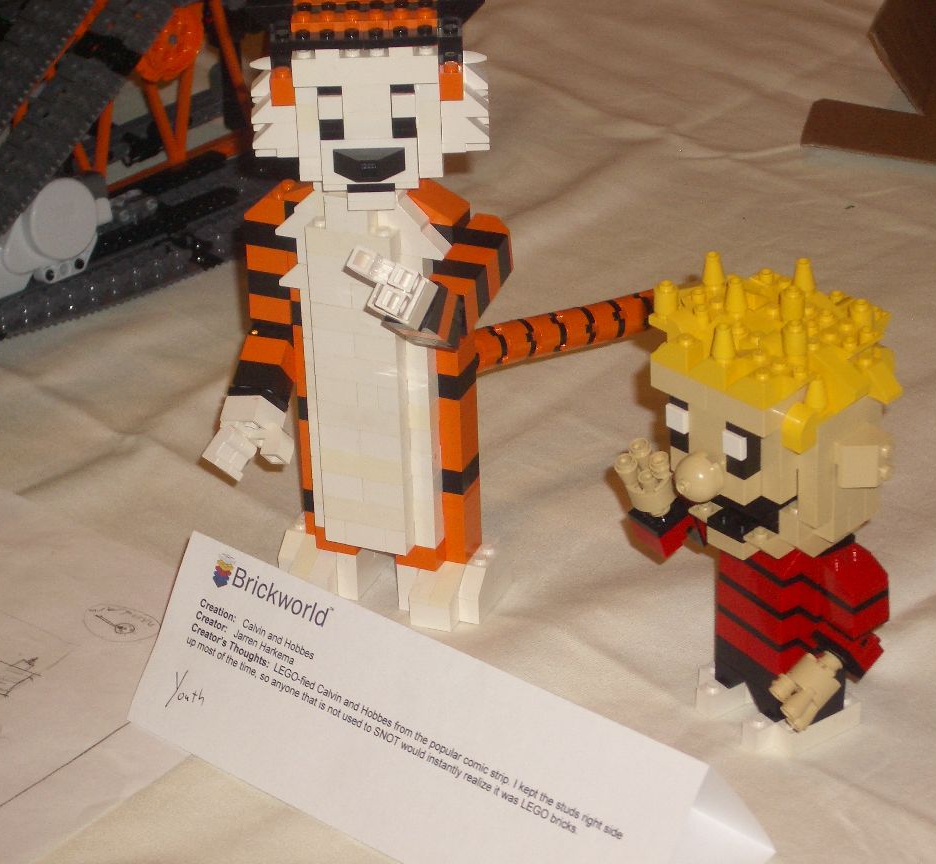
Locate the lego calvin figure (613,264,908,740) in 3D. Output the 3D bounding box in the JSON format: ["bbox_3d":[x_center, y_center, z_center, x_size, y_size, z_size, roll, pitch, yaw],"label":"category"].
[{"bbox_3d":[0.098,0.028,0.976,0.077,0.165,0.099,-21,35,-34],"label":"lego calvin figure"}]

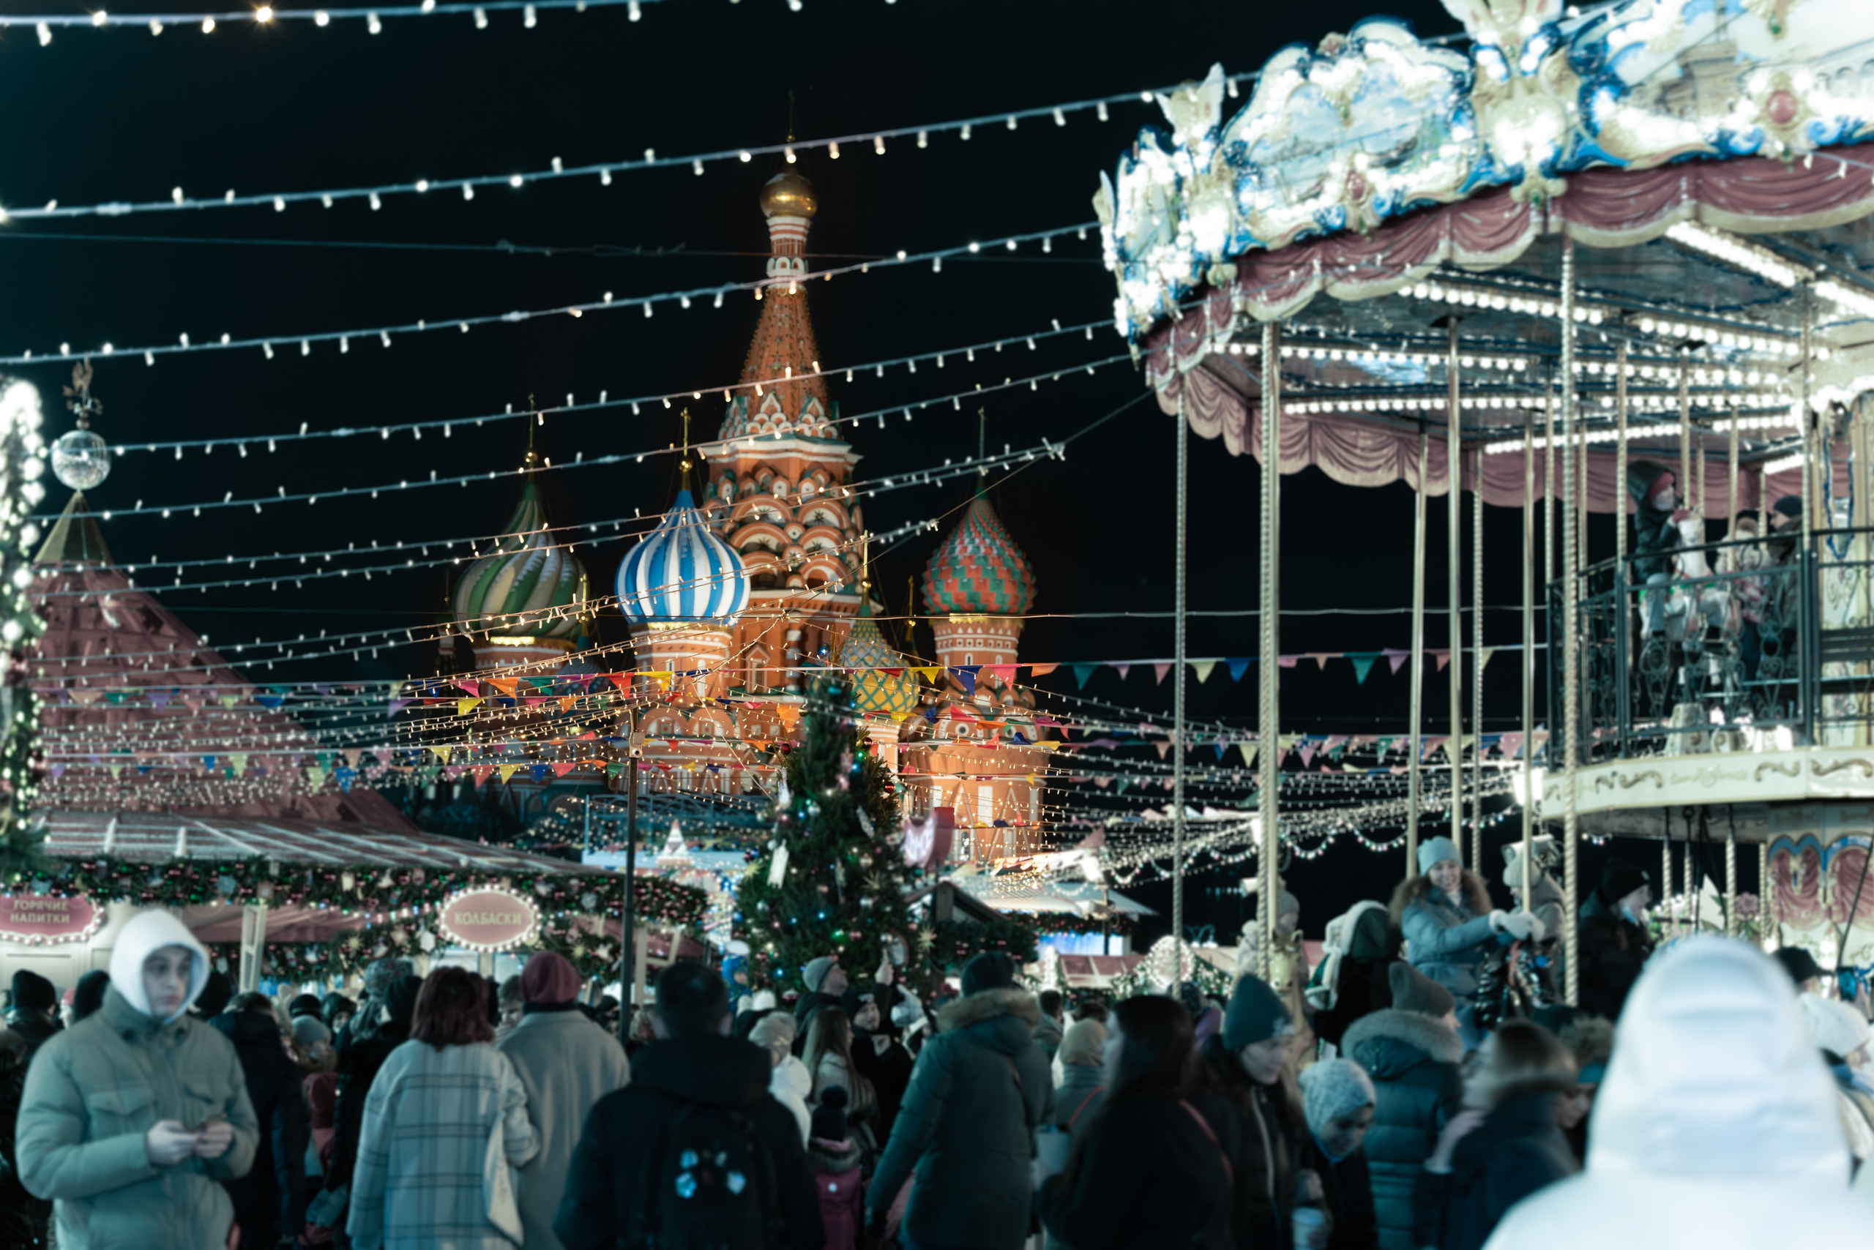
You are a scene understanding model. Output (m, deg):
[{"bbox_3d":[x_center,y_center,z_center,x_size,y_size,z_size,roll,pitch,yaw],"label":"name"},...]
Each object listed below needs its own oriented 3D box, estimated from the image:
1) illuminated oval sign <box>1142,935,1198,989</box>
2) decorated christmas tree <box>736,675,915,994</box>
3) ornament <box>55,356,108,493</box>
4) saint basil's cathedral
[{"bbox_3d":[2.865,4.150,44.723,0.652,0.662,0.120,2,-6,-9],"label":"illuminated oval sign"},{"bbox_3d":[-1.179,3.068,37.914,1.950,5.130,1.950,1,-6,-2],"label":"decorated christmas tree"},{"bbox_3d":[-11.740,-2.752,50.000,0.760,1.780,0.760,2,-6,-13],"label":"ornament"},{"bbox_3d":[-11.380,-3.396,241.442,45.000,61.000,45.000,-1,-6,12],"label":"saint basil's cathedral"}]

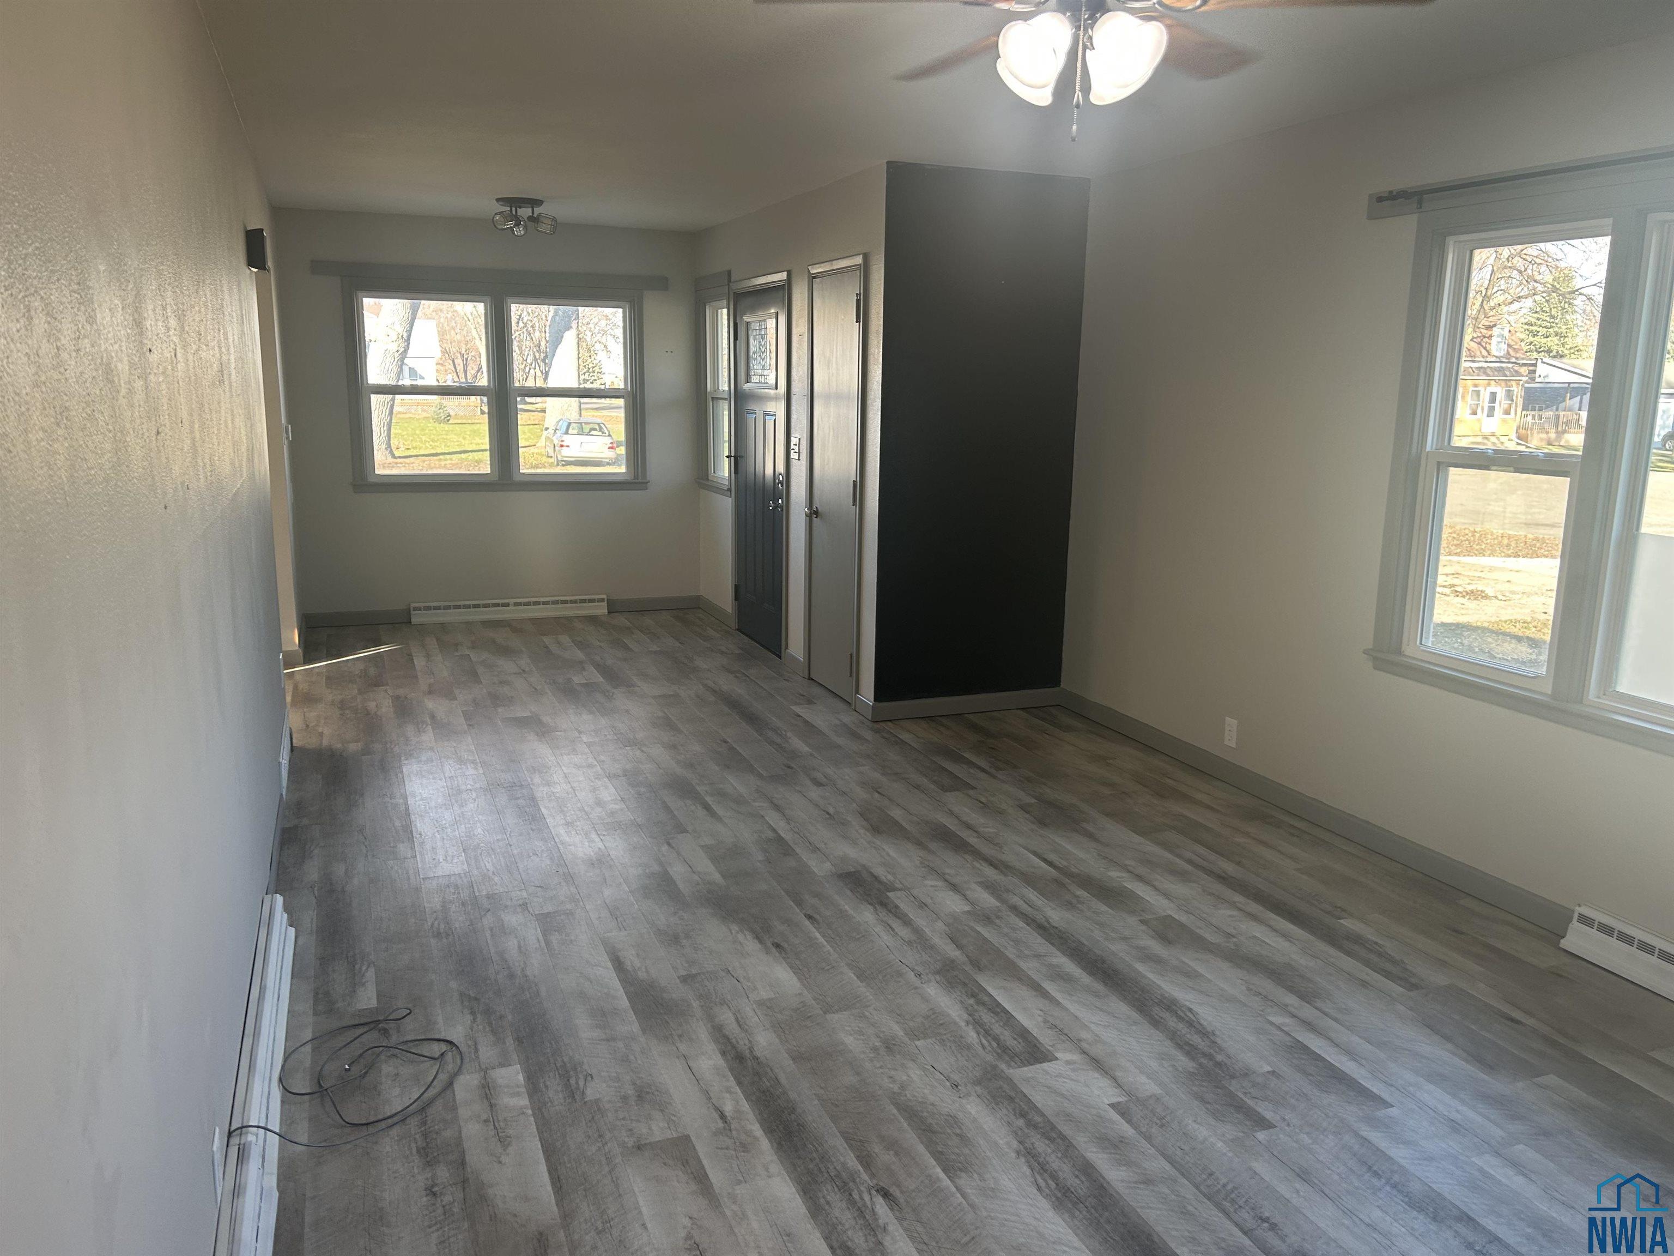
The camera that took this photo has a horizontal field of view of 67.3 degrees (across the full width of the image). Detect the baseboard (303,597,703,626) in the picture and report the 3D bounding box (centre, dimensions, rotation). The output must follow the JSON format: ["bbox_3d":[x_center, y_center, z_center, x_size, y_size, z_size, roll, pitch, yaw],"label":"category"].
[{"bbox_3d":[-2.076,-0.105,8.038,2.483,0.086,0.017,-4,12,-21],"label":"baseboard"}]

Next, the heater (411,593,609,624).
[{"bbox_3d":[-2.071,-0.120,8.016,1.217,0.123,0.055,-4,12,-21],"label":"heater"}]

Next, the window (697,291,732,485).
[{"bbox_3d":[-0.740,-1.499,7.883,0.100,1.220,0.734,-4,12,-21],"label":"window"}]

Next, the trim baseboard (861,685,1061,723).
[{"bbox_3d":[0.625,0.356,5.942,1.005,0.086,0.018,-4,12,-21],"label":"trim baseboard"}]

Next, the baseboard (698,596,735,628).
[{"bbox_3d":[-0.794,-0.108,8.151,0.017,0.086,0.749,-4,12,-21],"label":"baseboard"}]

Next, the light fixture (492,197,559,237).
[{"bbox_3d":[-1.674,-2.193,6.742,0.340,0.180,0.330,-4,12,-21],"label":"light fixture"}]

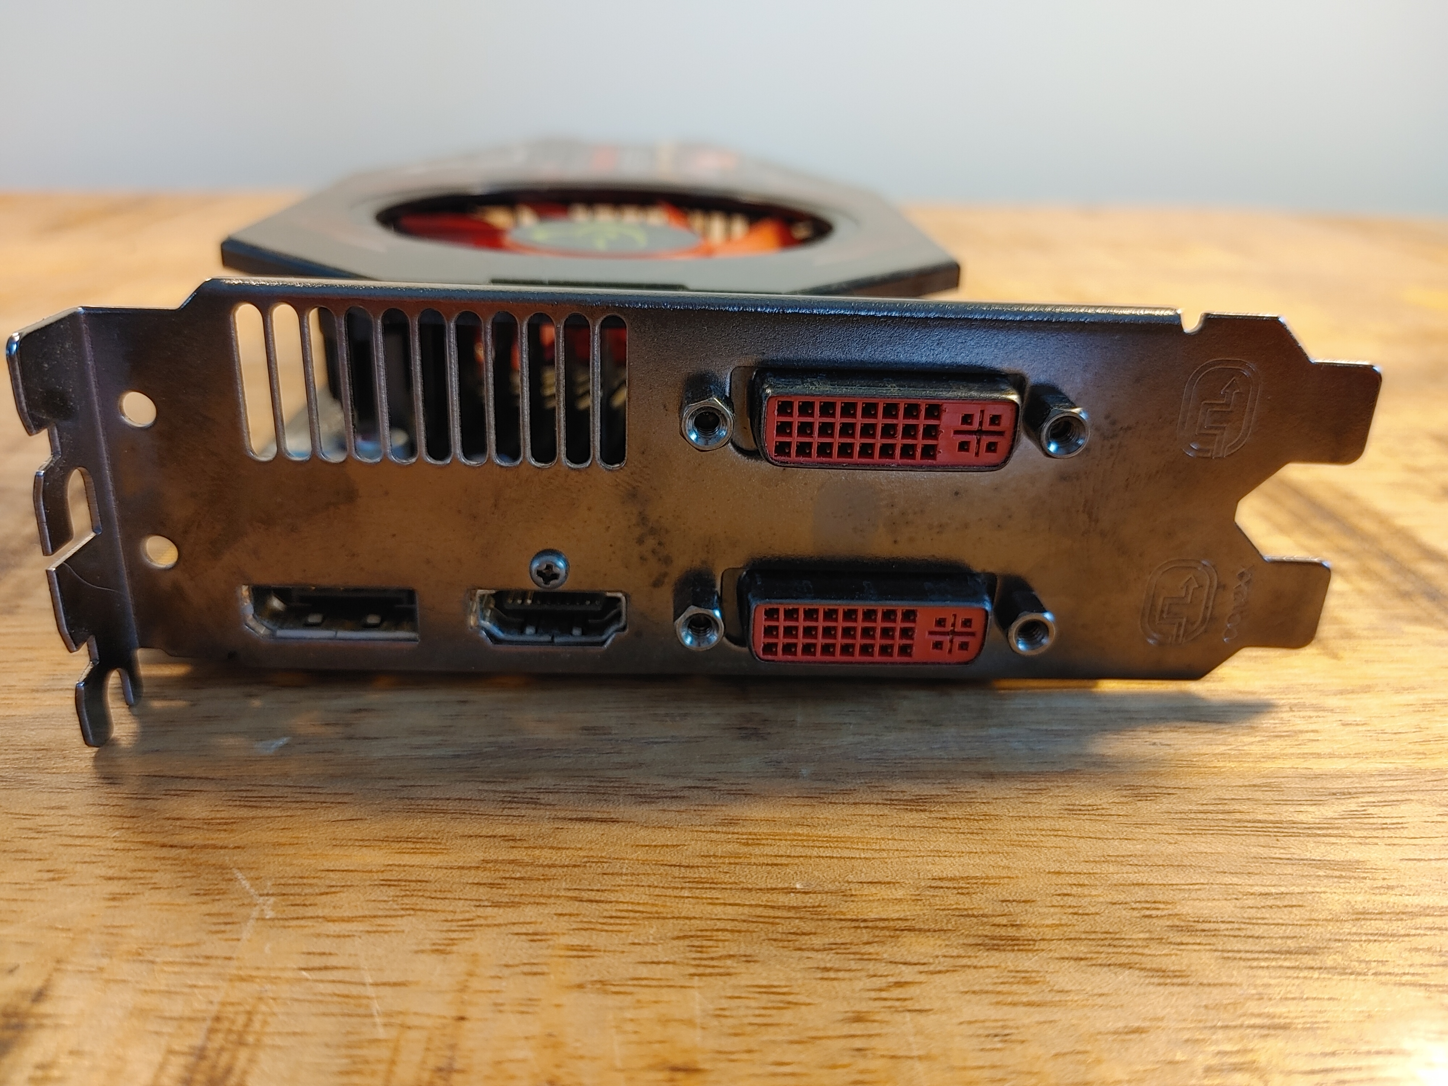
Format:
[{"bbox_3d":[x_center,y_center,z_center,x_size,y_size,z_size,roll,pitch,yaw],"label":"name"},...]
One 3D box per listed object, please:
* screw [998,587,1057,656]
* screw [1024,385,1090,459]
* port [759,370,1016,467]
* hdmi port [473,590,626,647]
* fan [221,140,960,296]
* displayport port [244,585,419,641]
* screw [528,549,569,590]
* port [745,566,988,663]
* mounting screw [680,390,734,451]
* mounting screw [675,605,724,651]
[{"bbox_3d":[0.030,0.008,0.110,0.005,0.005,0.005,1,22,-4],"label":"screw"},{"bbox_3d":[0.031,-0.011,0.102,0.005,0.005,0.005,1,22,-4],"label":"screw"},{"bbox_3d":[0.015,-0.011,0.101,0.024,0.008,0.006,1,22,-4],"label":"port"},{"bbox_3d":[-0.018,0.007,0.111,0.015,0.006,0.006,1,22,-4],"label":"hdmi port"},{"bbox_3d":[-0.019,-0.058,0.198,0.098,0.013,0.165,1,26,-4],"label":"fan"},{"bbox_3d":[-0.039,0.006,0.110,0.017,0.006,0.006,1,22,-4],"label":"displayport port"},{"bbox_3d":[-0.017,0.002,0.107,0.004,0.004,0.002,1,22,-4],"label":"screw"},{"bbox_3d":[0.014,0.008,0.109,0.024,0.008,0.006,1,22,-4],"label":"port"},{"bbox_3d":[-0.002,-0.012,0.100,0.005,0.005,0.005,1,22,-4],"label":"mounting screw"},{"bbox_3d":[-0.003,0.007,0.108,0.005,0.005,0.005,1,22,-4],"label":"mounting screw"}]

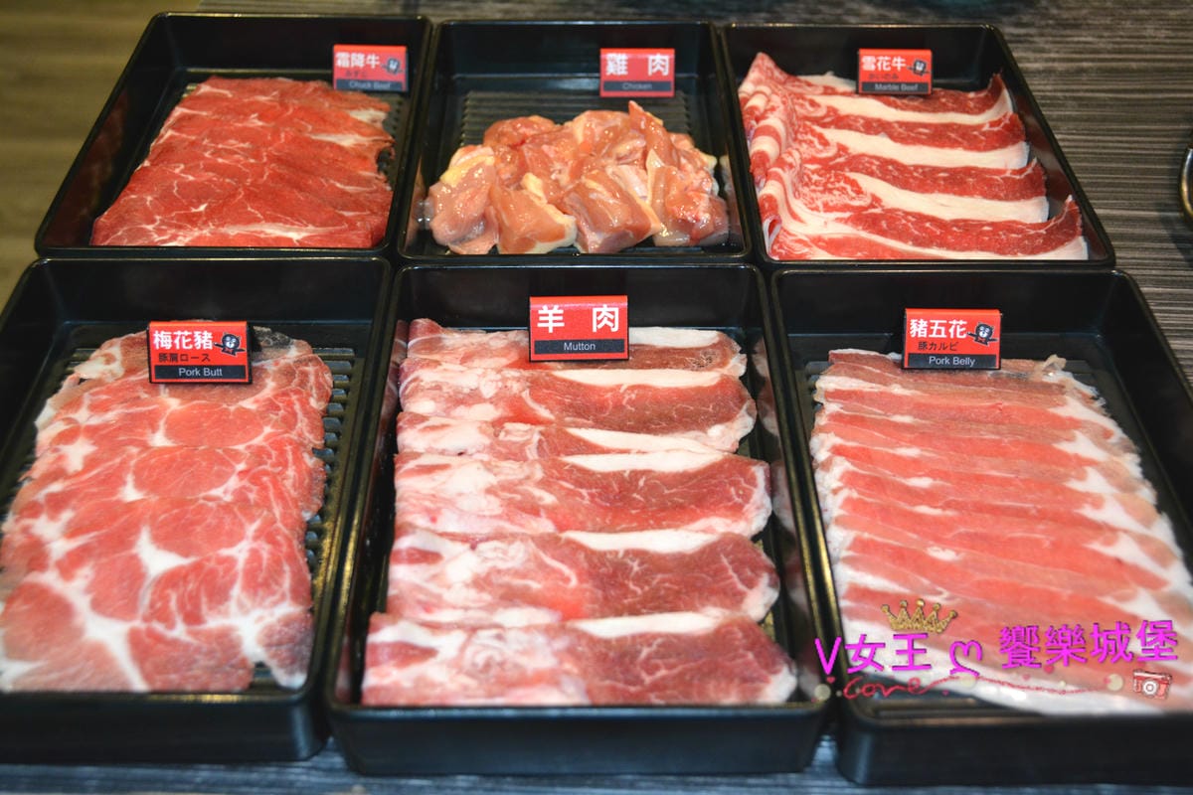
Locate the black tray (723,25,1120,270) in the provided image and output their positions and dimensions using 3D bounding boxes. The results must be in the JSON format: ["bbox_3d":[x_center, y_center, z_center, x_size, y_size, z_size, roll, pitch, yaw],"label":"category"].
[{"bbox_3d":[0.182,-0.145,0.809,0.193,0.051,0.279,0,42,-1],"label":"black tray"}]

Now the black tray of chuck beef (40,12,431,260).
[{"bbox_3d":[-0.207,-0.151,0.810,0.193,0.051,0.279,0,42,-1],"label":"black tray of chuck beef"}]

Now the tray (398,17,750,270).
[{"bbox_3d":[-0.013,-0.148,0.809,0.193,0.051,0.279,0,42,-1],"label":"tray"}]

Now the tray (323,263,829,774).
[{"bbox_3d":[-0.009,0.048,0.697,0.225,0.055,0.325,0,42,-1],"label":"tray"}]

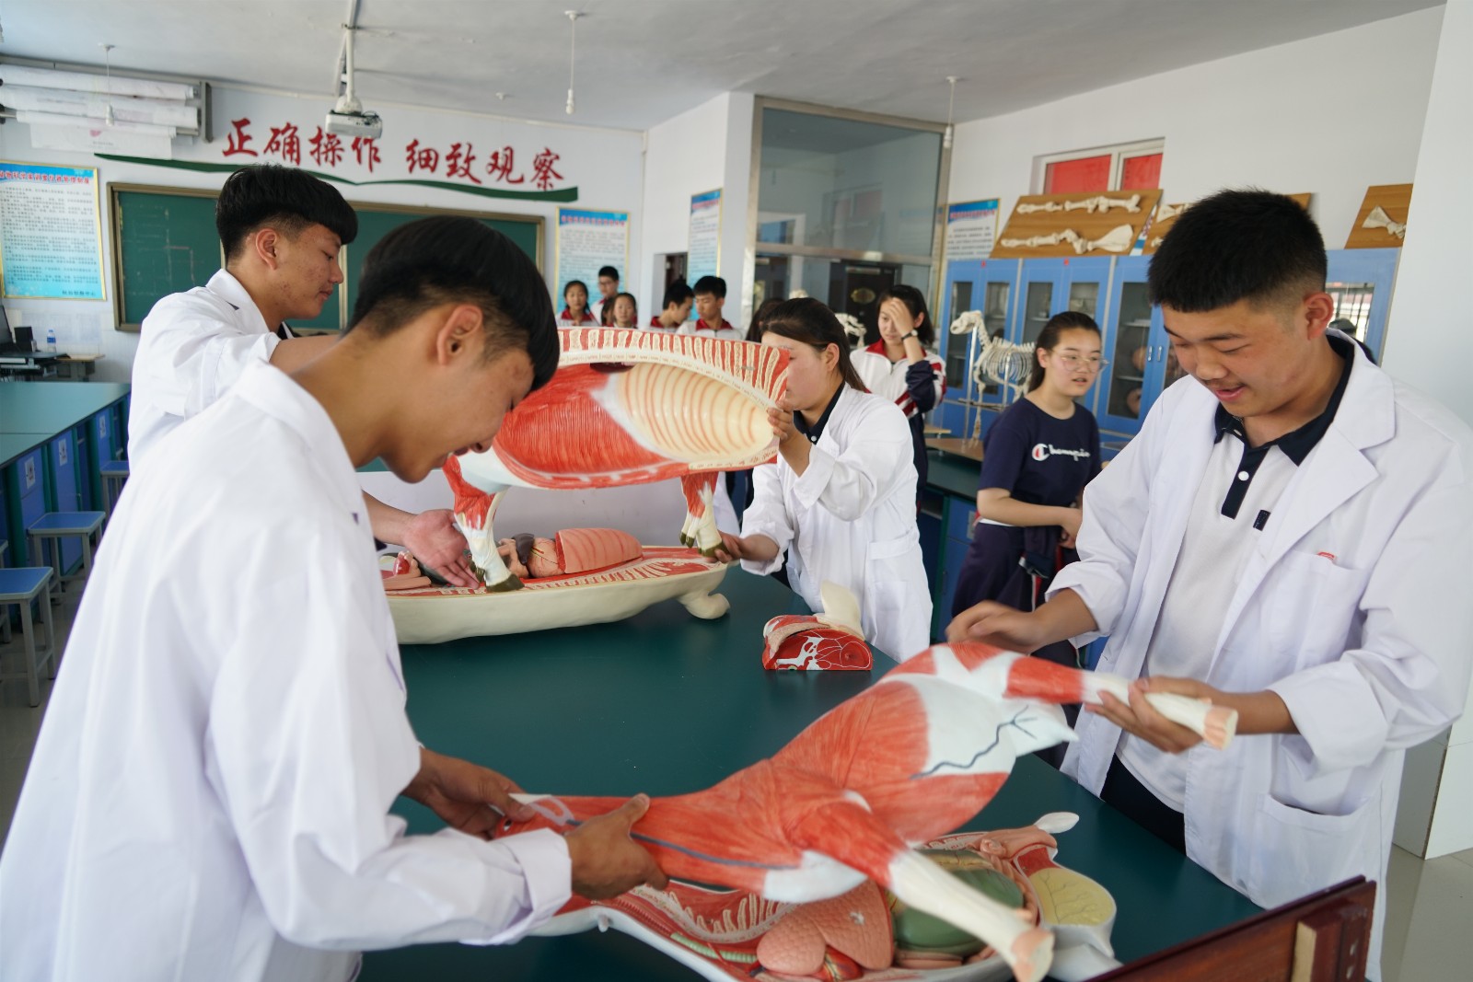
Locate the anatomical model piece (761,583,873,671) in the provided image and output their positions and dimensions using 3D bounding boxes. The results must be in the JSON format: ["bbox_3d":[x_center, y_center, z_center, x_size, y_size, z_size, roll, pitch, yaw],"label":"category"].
[{"bbox_3d":[0.169,0.285,2.151,0.235,0.155,0.200,2,12,-7],"label":"anatomical model piece"}]

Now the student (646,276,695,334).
[{"bbox_3d":[-0.403,-0.435,5.960,0.330,1.655,0.460,5,11,11],"label":"student"}]

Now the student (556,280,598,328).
[{"bbox_3d":[-1.208,-0.741,7.358,0.440,1.637,0.280,1,11,-8],"label":"student"}]

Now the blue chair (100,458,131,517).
[{"bbox_3d":[-3.376,0.070,5.493,0.250,0.420,0.340,-1,12,-21],"label":"blue chair"}]

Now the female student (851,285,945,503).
[{"bbox_3d":[0.634,-0.016,4.109,0.460,1.647,0.340,8,12,25],"label":"female student"}]

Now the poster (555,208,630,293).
[{"bbox_3d":[-1.527,-2.409,10.492,0.784,1.145,0.025,-2,12,-22],"label":"poster"}]

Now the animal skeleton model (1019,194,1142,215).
[{"bbox_3d":[2.621,-2.216,7.643,0.070,0.140,1.370,26,1,-25],"label":"animal skeleton model"}]

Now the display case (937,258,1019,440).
[{"bbox_3d":[2.045,-0.854,7.836,0.450,1.905,0.970,-1,12,-21],"label":"display case"}]

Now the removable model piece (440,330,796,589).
[{"bbox_3d":[-0.256,-0.071,2.070,0.750,0.520,0.200,-3,13,-27],"label":"removable model piece"}]

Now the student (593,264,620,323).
[{"bbox_3d":[-1.056,-0.931,7.844,0.460,1.700,0.280,6,12,12],"label":"student"}]

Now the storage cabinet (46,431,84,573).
[{"bbox_3d":[-3.662,0.043,4.979,0.480,0.674,0.622,-2,12,-22],"label":"storage cabinet"}]

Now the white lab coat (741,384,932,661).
[{"bbox_3d":[0.281,0.176,2.715,0.530,0.950,0.470,0,12,-17],"label":"white lab coat"}]

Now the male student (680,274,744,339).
[{"bbox_3d":[-0.186,-0.478,6.030,0.470,1.640,0.290,5,12,10],"label":"male student"}]

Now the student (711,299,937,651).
[{"bbox_3d":[0.233,0.267,2.706,0.620,1.560,0.480,0,12,-17],"label":"student"}]

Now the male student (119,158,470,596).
[{"bbox_3d":[-0.743,0.315,1.818,0.570,1.750,0.480,-2,12,-22],"label":"male student"}]

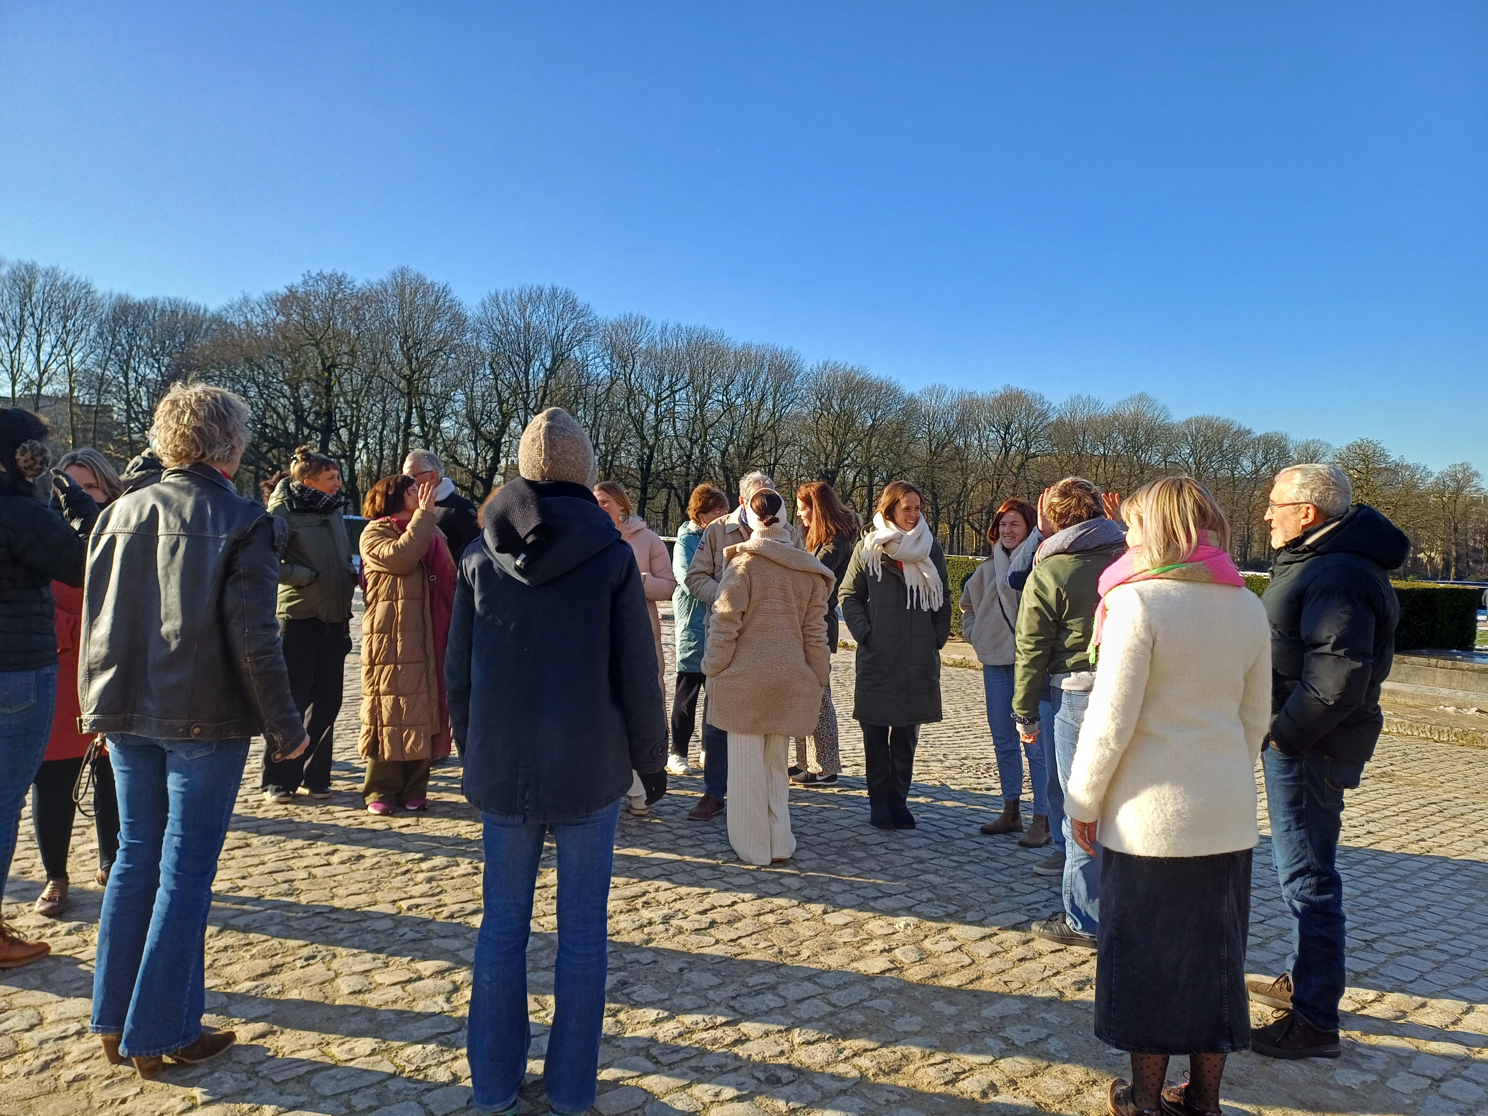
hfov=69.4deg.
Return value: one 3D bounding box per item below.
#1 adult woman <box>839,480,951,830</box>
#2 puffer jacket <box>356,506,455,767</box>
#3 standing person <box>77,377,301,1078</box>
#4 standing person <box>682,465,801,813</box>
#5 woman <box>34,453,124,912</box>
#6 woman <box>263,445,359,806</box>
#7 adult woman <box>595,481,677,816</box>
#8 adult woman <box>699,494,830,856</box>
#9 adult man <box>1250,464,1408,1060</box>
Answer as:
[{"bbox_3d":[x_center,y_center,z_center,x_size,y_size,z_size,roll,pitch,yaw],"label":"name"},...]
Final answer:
[{"bbox_3d":[0.752,0.480,5.330,0.560,1.710,0.370,1,2,-12],"label":"adult woman"},{"bbox_3d":[-1.647,0.382,5.240,0.450,1.220,0.520,3,2,38],"label":"puffer jacket"},{"bbox_3d":[-1.478,0.434,2.850,0.550,1.770,0.430,3,2,30],"label":"standing person"},{"bbox_3d":[0.032,0.436,5.380,0.580,1.740,0.400,2,2,5],"label":"standing person"},{"bbox_3d":[-2.382,0.440,3.860,0.480,1.660,0.370,2,2,-3],"label":"woman"},{"bbox_3d":[-2.166,0.330,5.360,0.380,1.740,0.500,3,2,33],"label":"woman"},{"bbox_3d":[-0.612,0.454,5.360,0.520,1.660,0.420,3,2,28],"label":"adult woman"},{"bbox_3d":[0.105,0.518,4.730,0.580,1.640,0.380,2,2,2],"label":"adult woman"},{"bbox_3d":[1.749,0.584,3.230,0.450,1.730,0.560,2,2,17],"label":"adult man"}]

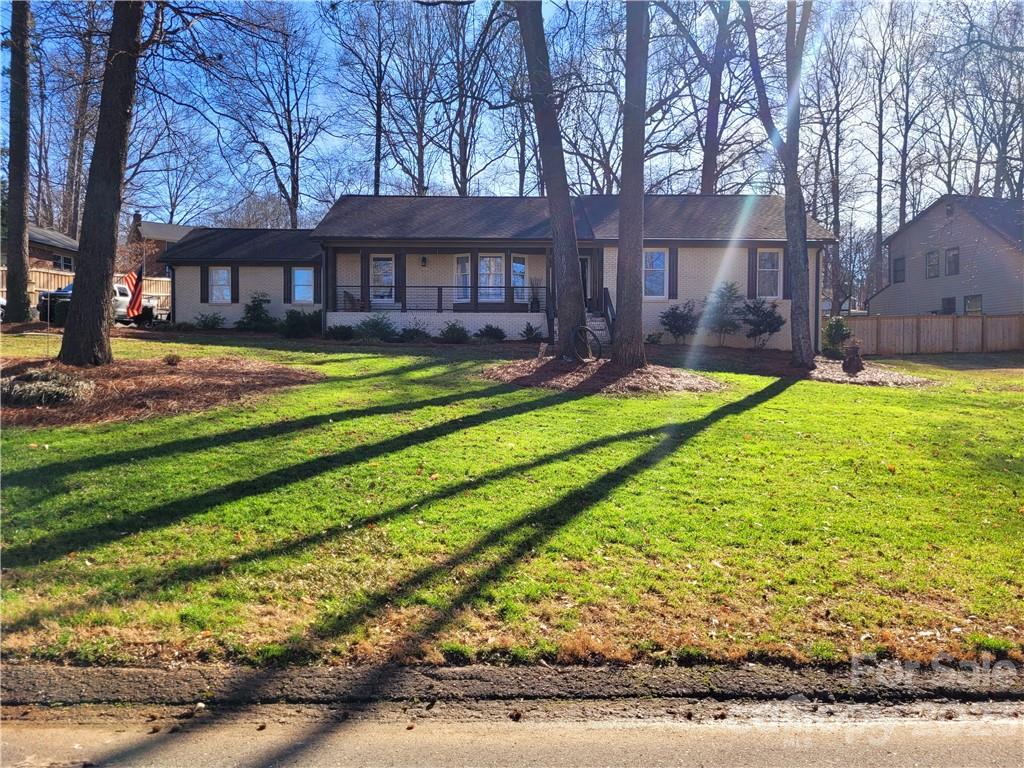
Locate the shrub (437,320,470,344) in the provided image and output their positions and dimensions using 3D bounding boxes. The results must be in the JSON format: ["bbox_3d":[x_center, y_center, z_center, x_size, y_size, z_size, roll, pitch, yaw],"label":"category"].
[{"bbox_3d":[-1.977,-1.747,26.098,1.100,0.787,1.000,0,3,0],"label":"shrub"}]

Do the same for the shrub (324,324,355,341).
[{"bbox_3d":[-5.865,-1.751,26.149,0.988,0.516,0.850,0,3,0],"label":"shrub"}]

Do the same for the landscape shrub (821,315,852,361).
[{"bbox_3d":[10.722,-1.499,25.354,0.902,1.422,0.900,0,3,0],"label":"landscape shrub"}]

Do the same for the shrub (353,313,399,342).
[{"bbox_3d":[-4.622,-1.913,26.041,1.525,0.990,1.250,0,3,0],"label":"shrub"}]

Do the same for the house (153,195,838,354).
[{"bbox_3d":[-1.543,-4.545,31.225,25.050,6.239,11.200,0,3,0],"label":"house"}]

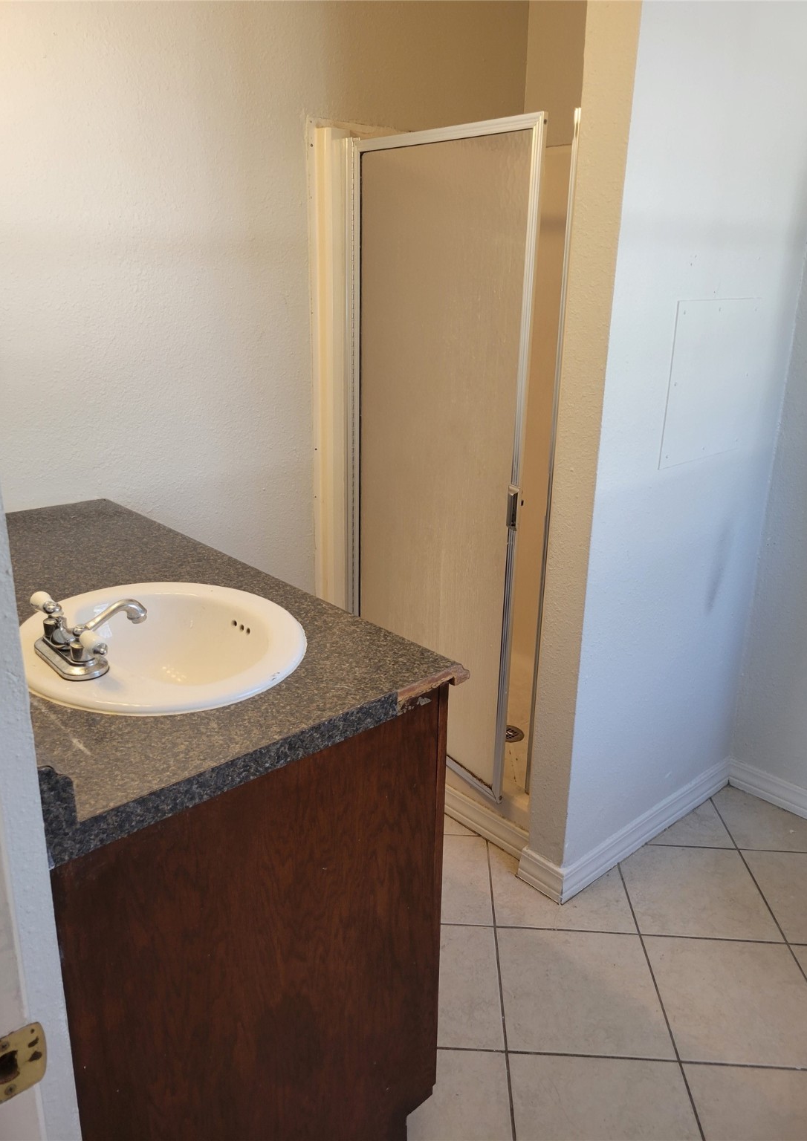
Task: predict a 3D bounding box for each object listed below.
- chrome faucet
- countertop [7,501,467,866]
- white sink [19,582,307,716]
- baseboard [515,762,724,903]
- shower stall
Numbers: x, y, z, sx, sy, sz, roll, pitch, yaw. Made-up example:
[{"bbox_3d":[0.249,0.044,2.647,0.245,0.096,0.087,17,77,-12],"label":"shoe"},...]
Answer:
[{"bbox_3d":[-0.445,0.077,1.246,0.157,0.093,0.196,-15,25,-39],"label":"chrome faucet"},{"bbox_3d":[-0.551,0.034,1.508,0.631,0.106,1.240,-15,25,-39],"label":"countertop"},{"bbox_3d":[-0.379,0.173,1.358,0.415,0.171,0.506,-15,25,-39],"label":"white sink"},{"bbox_3d":[0.640,0.661,2.377,0.811,0.109,0.138,-15,25,-39],"label":"baseboard"},{"bbox_3d":[0.346,-0.298,2.479,0.863,1.798,0.906,-15,25,-39],"label":"shower stall"}]

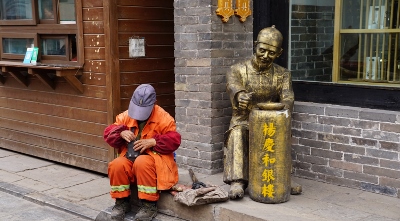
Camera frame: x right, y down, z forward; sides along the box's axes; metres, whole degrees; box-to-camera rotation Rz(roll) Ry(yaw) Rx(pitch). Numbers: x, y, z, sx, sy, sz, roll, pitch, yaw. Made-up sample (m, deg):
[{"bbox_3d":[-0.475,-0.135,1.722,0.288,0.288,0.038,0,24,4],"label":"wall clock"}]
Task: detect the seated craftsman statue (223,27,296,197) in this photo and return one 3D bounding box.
[{"bbox_3d":[0.463,-0.024,4.390,0.570,1.235,0.680,0,8,3],"label":"seated craftsman statue"}]

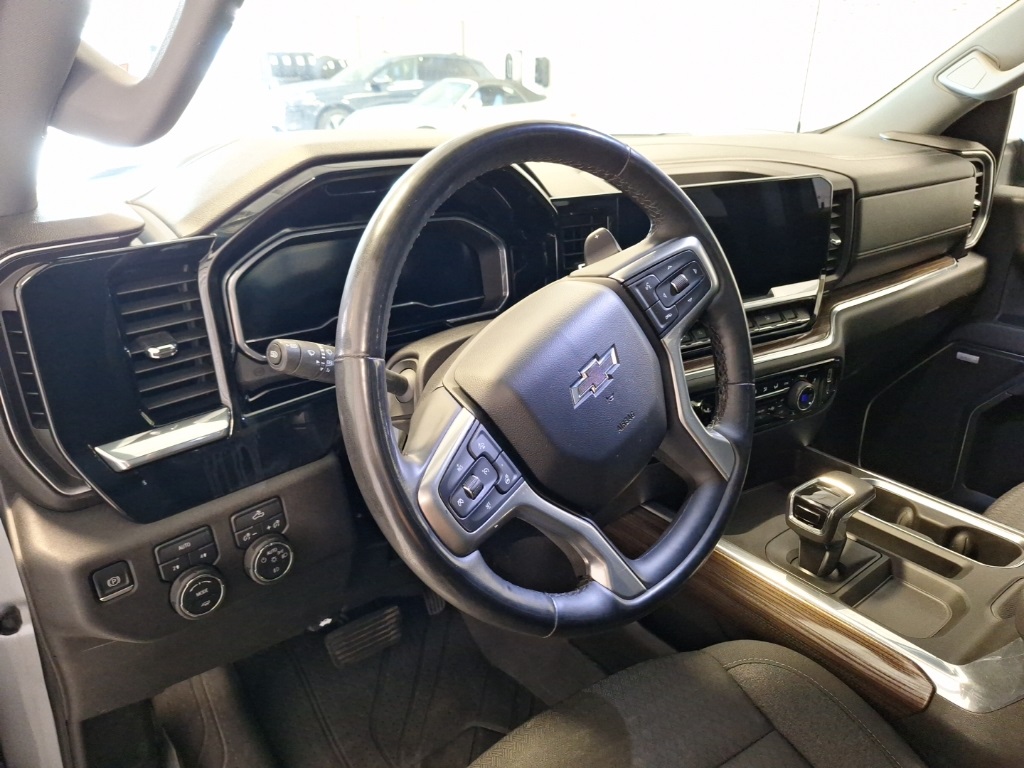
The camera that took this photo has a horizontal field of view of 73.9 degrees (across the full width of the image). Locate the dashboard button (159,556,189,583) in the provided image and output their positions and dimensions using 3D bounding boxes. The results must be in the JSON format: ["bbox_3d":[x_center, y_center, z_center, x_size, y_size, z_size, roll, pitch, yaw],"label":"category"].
[{"bbox_3d":[-0.296,0.161,0.597,0.008,0.016,0.025,9,24,42],"label":"dashboard button"}]

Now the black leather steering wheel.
[{"bbox_3d":[0.040,-0.006,0.541,0.386,0.386,0.100,-42,18,-29],"label":"black leather steering wheel"}]

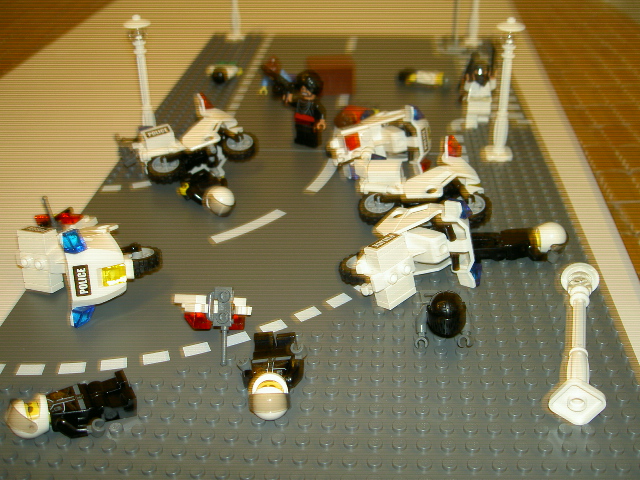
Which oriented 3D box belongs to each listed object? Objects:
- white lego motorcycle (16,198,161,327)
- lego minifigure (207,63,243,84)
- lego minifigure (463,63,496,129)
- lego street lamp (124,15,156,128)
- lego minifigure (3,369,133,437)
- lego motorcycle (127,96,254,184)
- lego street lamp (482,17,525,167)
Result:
[{"bbox_3d":[-0.100,0.005,0.301,0.063,0.043,0.048,7,24,13],"label":"white lego motorcycle"},{"bbox_3d":[-0.073,-0.131,0.553,0.025,0.013,0.036,3,31,6],"label":"lego minifigure"},{"bbox_3d":[0.101,-0.093,0.460,0.022,0.040,0.015,-4,32,-3],"label":"lego minifigure"},{"bbox_3d":[-0.104,-0.093,0.429,0.016,0.080,0.016,3,33,4],"label":"lego street lamp"},{"bbox_3d":[-0.084,0.055,0.241,0.043,0.014,0.021,-10,28,-21],"label":"lego minifigure"},{"bbox_3d":[-0.077,-0.064,0.419,0.066,0.038,0.046,-19,45,-27],"label":"lego motorcycle"},{"bbox_3d":[0.104,-0.084,0.405,0.016,0.080,0.016,0,33,5],"label":"lego street lamp"}]

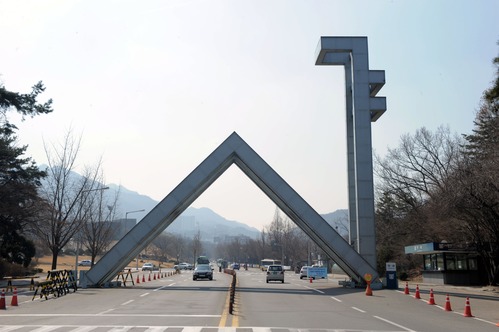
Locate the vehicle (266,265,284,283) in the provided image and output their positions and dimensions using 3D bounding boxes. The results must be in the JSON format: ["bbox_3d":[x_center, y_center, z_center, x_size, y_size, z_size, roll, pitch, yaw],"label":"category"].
[{"bbox_3d":[2.556,10.535,54.203,1.740,1.630,4.400,0,-10,-1],"label":"vehicle"}]

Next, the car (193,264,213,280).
[{"bbox_3d":[-4.393,10.151,53.051,1.800,1.440,4.500,0,-10,0],"label":"car"}]

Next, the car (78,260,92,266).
[{"bbox_3d":[-41.016,24.584,139.859,4.500,1.460,1.780,0,-10,0],"label":"car"}]

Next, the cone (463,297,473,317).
[{"bbox_3d":[7.815,5.023,19.841,0.360,0.710,0.360,0,-10,0],"label":"cone"}]

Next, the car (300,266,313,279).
[{"bbox_3d":[6.725,12.225,64.059,1.780,1.560,4.500,0,-10,-1],"label":"car"}]

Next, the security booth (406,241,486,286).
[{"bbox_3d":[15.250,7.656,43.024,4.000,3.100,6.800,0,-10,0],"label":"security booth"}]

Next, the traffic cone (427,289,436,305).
[{"bbox_3d":[8.274,5.921,25.166,0.360,0.710,0.360,0,-10,0],"label":"traffic cone"}]

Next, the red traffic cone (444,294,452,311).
[{"bbox_3d":[8.035,5.488,22.399,0.360,0.710,0.360,0,-10,0],"label":"red traffic cone"}]

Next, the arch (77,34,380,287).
[{"bbox_3d":[-0.845,-0.293,43.313,22.550,19.230,3.320,0,-10,0],"label":"arch"}]

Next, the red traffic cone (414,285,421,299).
[{"bbox_3d":[8.542,6.378,28.131,0.360,0.710,0.360,0,-10,0],"label":"red traffic cone"}]

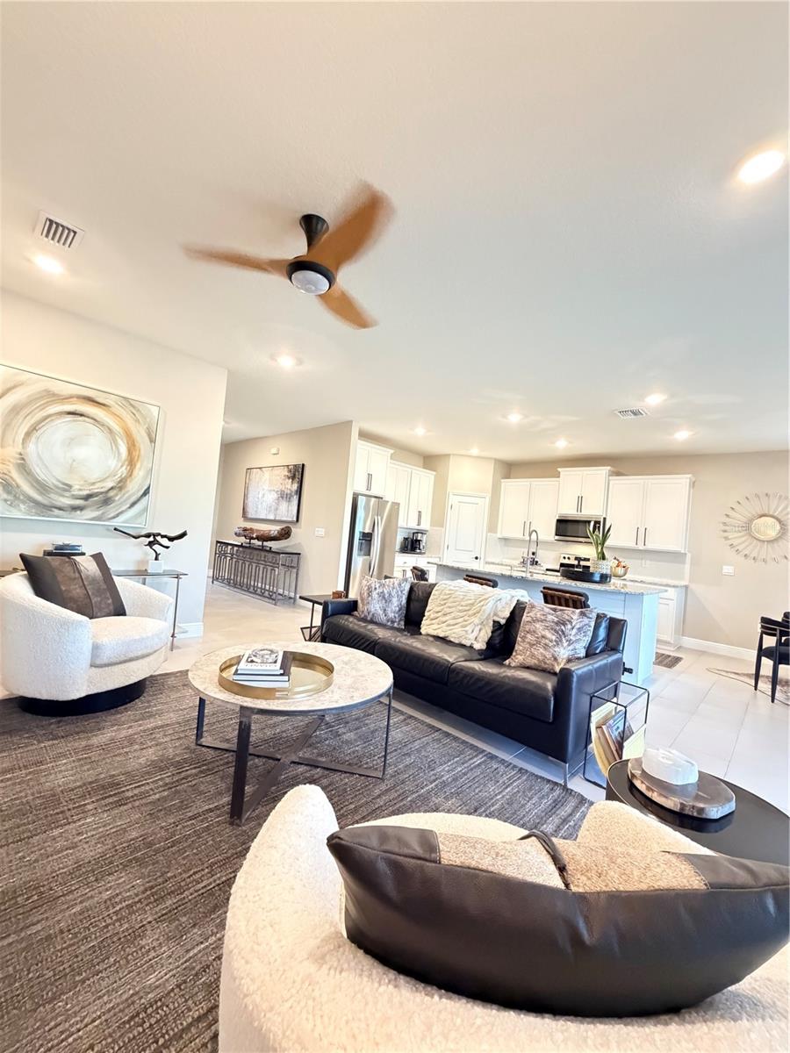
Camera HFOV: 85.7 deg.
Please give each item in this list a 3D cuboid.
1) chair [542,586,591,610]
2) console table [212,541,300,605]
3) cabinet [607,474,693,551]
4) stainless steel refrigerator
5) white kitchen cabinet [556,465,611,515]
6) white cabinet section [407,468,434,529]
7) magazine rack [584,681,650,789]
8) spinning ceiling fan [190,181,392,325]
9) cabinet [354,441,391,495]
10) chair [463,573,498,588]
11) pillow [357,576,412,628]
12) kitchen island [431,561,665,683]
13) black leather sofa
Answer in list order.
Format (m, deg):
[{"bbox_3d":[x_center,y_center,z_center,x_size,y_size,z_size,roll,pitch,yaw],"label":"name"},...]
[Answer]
[{"bbox_3d":[1.760,1.076,4.330,0.480,0.860,0.500,4,-1,42],"label":"chair"},{"bbox_3d":[-2.522,0.772,7.560,2.200,0.830,0.360,4,-1,42],"label":"console table"},{"bbox_3d":[3.937,-0.201,6.654,1.100,1.130,0.350,4,-1,42],"label":"cabinet"},{"bbox_3d":[-0.564,0.453,6.761,0.830,1.765,0.910,4,-1,43],"label":"stainless steel refrigerator"},{"bbox_3d":[3.347,-0.588,7.511,0.830,0.820,0.430,4,-1,43],"label":"white kitchen cabinet"},{"bbox_3d":[0.359,-0.501,7.952,0.360,1.095,0.680,4,-1,44],"label":"white cabinet section"},{"bbox_3d":[1.297,1.198,2.474,0.210,0.460,0.460,4,-1,43],"label":"magazine rack"},{"bbox_3d":[-0.375,-1.406,2.201,1.220,0.350,1.220,4,-1,42],"label":"spinning ceiling fan"},{"bbox_3d":[-0.576,-0.930,6.936,0.510,0.815,0.890,4,-1,43],"label":"cabinet"},{"bbox_3d":[1.025,1.014,4.920,0.480,0.860,0.500,4,-1,43],"label":"chair"},{"bbox_3d":[-0.090,0.659,3.825,0.480,0.460,0.160,5,-1,20],"label":"pillow"},{"bbox_3d":[1.737,1.056,5.334,2.650,0.914,1.020,4,-1,43],"label":"kitchen island"},{"bbox_3d":[0.493,0.984,3.390,2.140,0.790,1.020,4,-1,42],"label":"black leather sofa"}]

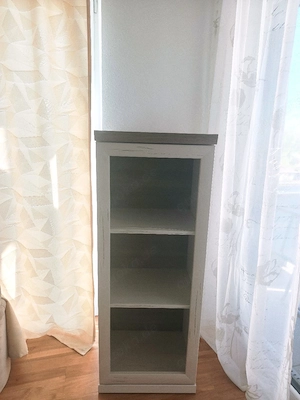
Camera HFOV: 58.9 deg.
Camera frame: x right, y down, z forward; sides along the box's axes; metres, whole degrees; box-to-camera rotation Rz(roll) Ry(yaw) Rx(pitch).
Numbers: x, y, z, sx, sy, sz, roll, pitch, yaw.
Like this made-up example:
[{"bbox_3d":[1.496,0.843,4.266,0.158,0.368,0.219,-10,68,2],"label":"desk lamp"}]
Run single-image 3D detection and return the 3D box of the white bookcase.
[{"bbox_3d":[0.004,0.298,1.352,0.479,1.227,0.402,1,13,-1],"label":"white bookcase"}]

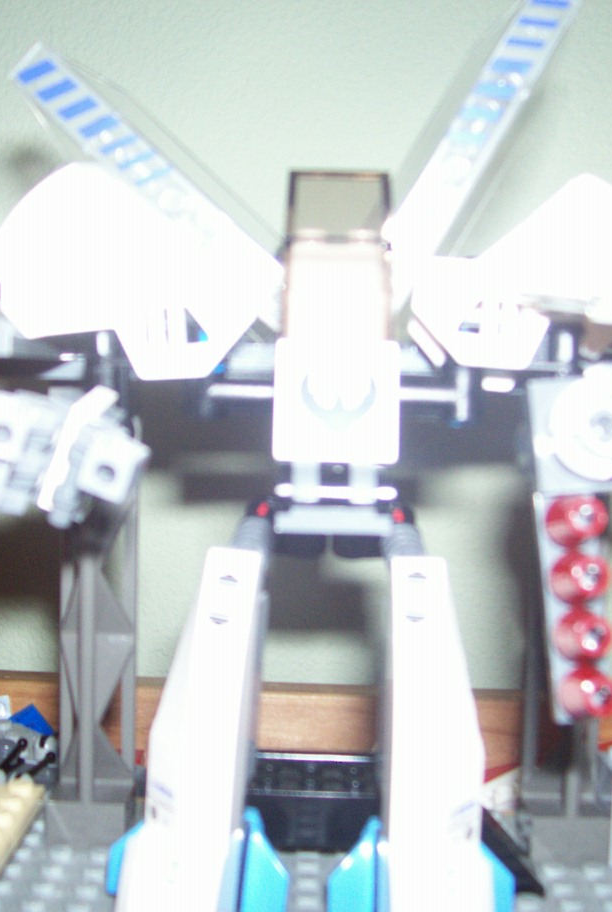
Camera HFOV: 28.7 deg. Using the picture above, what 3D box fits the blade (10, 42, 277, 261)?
[{"bbox_3d":[-0.025,-0.049,0.199,0.056,0.017,0.005,43,0,0],"label":"blade"}]

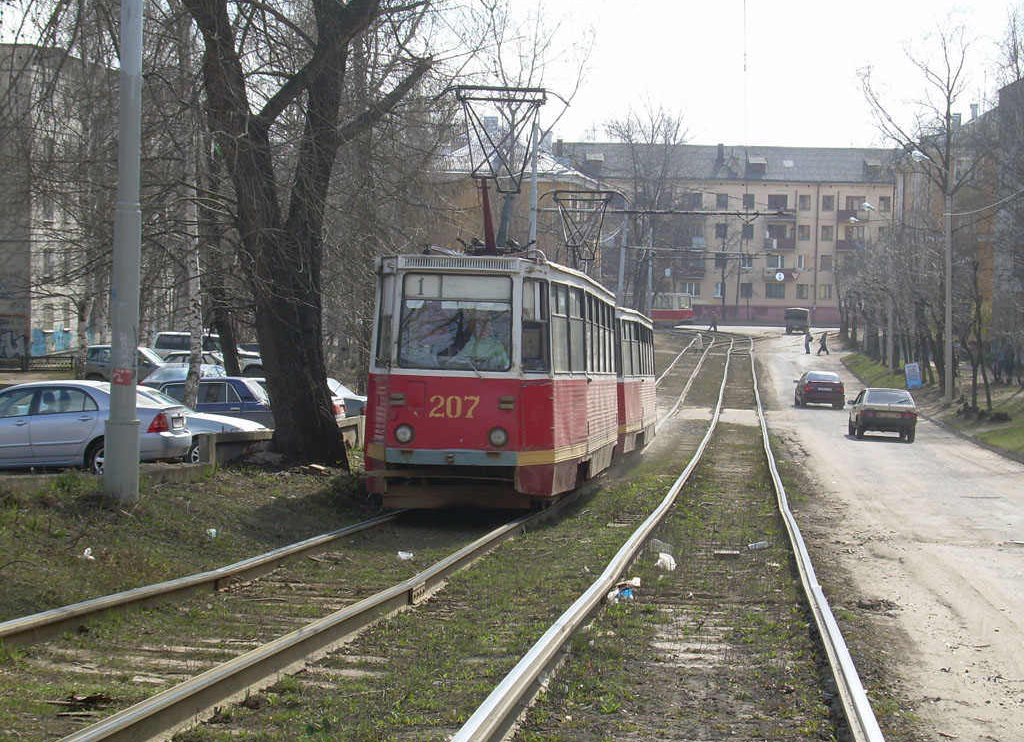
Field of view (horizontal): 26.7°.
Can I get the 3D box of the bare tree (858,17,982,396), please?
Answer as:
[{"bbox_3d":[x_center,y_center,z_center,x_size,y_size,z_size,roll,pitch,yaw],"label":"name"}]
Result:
[{"bbox_3d":[16.400,-6.600,86.500,5.000,15.200,5.000,1,3,0],"label":"bare tree"}]

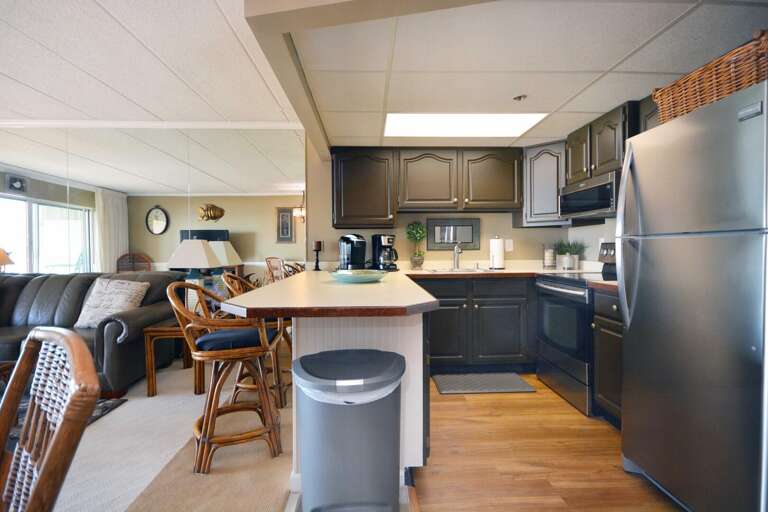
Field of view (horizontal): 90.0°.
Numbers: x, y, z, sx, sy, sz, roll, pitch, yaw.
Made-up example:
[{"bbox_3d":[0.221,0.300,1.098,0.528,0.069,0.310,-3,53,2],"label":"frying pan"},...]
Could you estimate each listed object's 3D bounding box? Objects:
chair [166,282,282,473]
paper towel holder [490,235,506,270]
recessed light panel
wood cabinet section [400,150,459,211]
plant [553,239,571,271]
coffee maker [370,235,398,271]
[{"bbox_3d":[-0.846,0.615,2.111,0.540,0.950,0.520,-1,1,-22],"label":"chair"},{"bbox_3d":[1.153,-0.028,3.911,0.155,0.348,0.155,0,1,-2],"label":"paper towel holder"},{"bbox_3d":[0.610,-1.055,3.114,1.190,0.030,0.585,0,1,-2],"label":"recessed light panel"},{"bbox_3d":[0.424,-0.728,3.814,0.582,0.602,0.310,0,1,-2],"label":"wood cabinet section"},{"bbox_3d":[1.794,-0.007,3.893,0.170,0.310,0.170,0,1,-2],"label":"plant"},{"bbox_3d":[-0.007,-0.029,3.663,0.215,0.345,0.180,0,1,28],"label":"coffee maker"}]

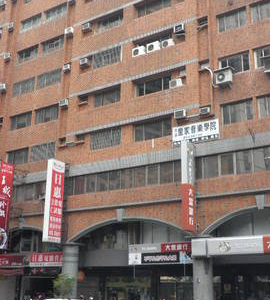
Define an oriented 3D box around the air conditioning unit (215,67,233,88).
[{"bbox_3d":[5.411,-4.392,28.510,0.880,0.730,0.360,-11,-22,32],"label":"air conditioning unit"}]

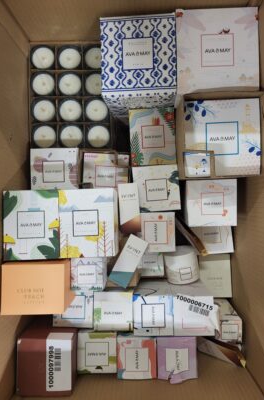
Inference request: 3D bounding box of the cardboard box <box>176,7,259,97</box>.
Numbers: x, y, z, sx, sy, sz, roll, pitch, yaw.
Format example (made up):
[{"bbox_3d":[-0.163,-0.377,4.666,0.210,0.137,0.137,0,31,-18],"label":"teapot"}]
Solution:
[{"bbox_3d":[0.126,-0.217,0.504,0.119,0.137,0.121,-1,90,1],"label":"cardboard box"}]

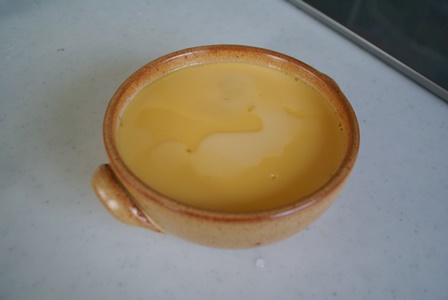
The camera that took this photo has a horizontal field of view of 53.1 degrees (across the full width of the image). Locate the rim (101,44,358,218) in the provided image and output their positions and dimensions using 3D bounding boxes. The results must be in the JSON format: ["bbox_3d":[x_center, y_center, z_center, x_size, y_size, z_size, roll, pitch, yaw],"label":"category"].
[{"bbox_3d":[0.004,-0.015,0.254,0.140,0.012,0.140,0,47,0],"label":"rim"}]

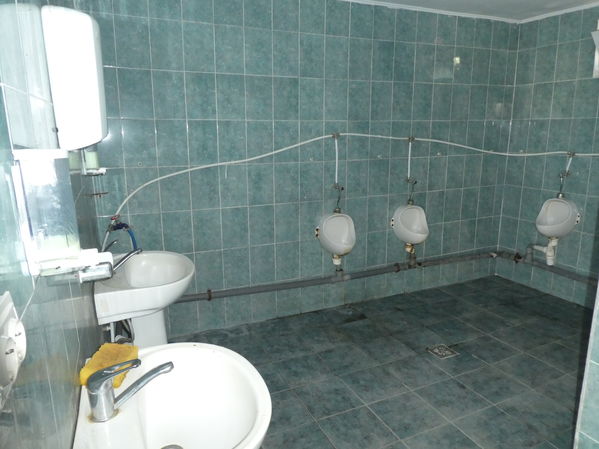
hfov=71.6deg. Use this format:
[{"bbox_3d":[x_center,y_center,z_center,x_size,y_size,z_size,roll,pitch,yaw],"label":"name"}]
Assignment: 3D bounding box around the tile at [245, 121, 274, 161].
[{"bbox_3d":[-0.275,-0.582,2.948,0.200,0.300,0.010,-6,13,-22],"label":"tile"}]

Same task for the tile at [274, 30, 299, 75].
[{"bbox_3d":[-0.095,-1.187,2.895,0.200,0.300,0.010,-6,13,-22],"label":"tile"}]

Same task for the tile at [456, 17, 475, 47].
[{"bbox_3d":[1.377,-1.590,3.443,0.200,0.228,0.010,-6,13,-22],"label":"tile"}]

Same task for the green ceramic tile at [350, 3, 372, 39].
[{"bbox_3d":[0.452,-1.491,3.041,0.198,0.235,0.010,-6,14,-23],"label":"green ceramic tile"}]

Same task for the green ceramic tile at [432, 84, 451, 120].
[{"bbox_3d":[1.210,-1.032,3.524,0.200,0.300,0.010,-6,14,-23],"label":"green ceramic tile"}]

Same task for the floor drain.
[{"bbox_3d":[0.957,0.851,2.769,0.144,0.010,0.144,-6,14,-23],"label":"floor drain"}]

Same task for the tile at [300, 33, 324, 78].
[{"bbox_3d":[0.091,-1.207,2.981,0.200,0.300,0.010,-6,13,-22],"label":"tile"}]

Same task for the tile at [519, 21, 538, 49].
[{"bbox_3d":[1.986,-1.627,3.578,0.010,0.235,0.185,-5,13,-20],"label":"tile"}]

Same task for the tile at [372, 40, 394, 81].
[{"bbox_3d":[0.642,-1.257,3.189,0.198,0.297,0.010,-6,14,-22],"label":"tile"}]

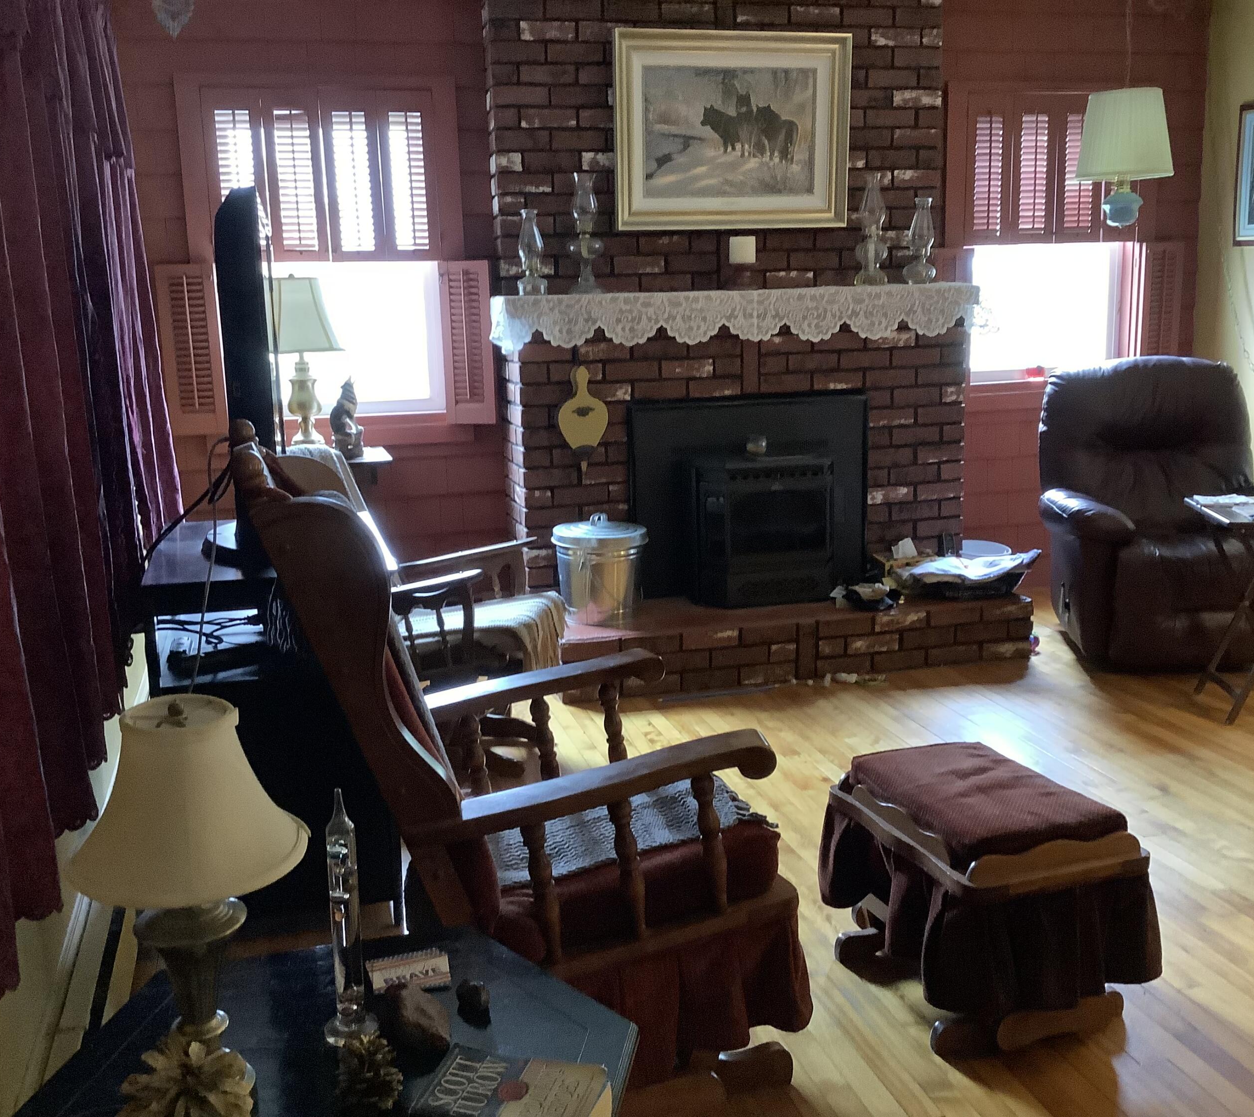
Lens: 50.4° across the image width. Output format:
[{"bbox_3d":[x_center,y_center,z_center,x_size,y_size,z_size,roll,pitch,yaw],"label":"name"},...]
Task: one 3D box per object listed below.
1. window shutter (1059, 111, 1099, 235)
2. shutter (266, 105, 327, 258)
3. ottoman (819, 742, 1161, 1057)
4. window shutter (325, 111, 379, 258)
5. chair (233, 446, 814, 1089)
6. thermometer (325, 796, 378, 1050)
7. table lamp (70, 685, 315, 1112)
[{"bbox_3d":[1.958,-1.679,5.784,0.200,0.575,0.030,-4,11,-12],"label":"window shutter"},{"bbox_3d":[-1.170,-1.343,4.732,0.180,0.546,0.030,-5,12,-15],"label":"shutter"},{"bbox_3d":[0.680,0.644,2.599,0.430,0.424,0.560,-5,12,-18],"label":"ottoman"},{"bbox_3d":[-0.979,-1.356,4.783,0.175,0.537,0.030,-5,12,-15],"label":"window shutter"},{"bbox_3d":[-0.201,0.333,2.448,0.910,1.145,0.660,-5,12,-16],"label":"chair"},{"bbox_3d":[-0.302,0.379,1.425,0.059,0.278,0.059,-4,11,-12],"label":"thermometer"},{"bbox_3d":[-0.437,0.335,1.333,0.232,0.405,0.232,-4,11,-12],"label":"table lamp"}]

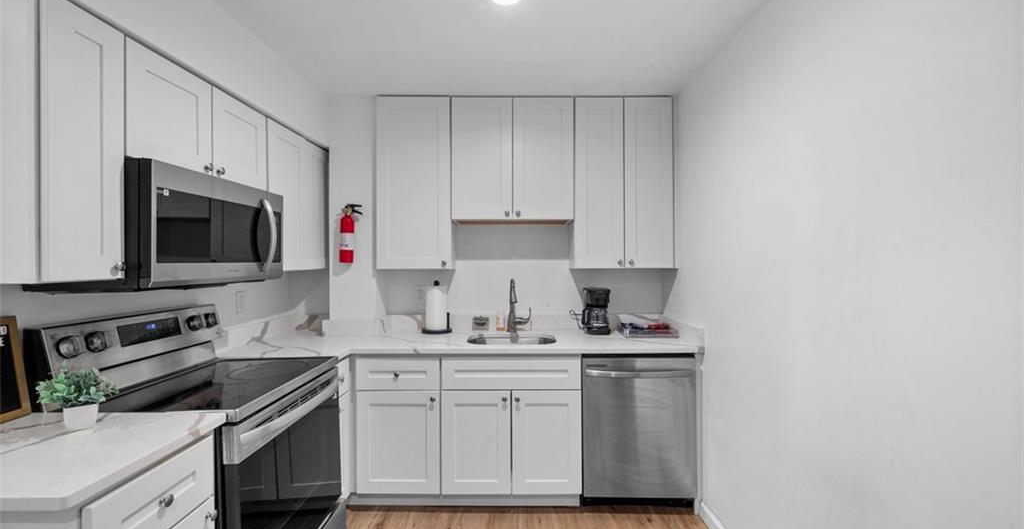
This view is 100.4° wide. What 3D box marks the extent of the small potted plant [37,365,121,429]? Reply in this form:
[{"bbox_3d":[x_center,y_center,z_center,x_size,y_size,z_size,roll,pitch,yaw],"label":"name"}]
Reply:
[{"bbox_3d":[-1.261,0.378,1.249,0.165,0.168,0.150,-1,1,-45],"label":"small potted plant"}]

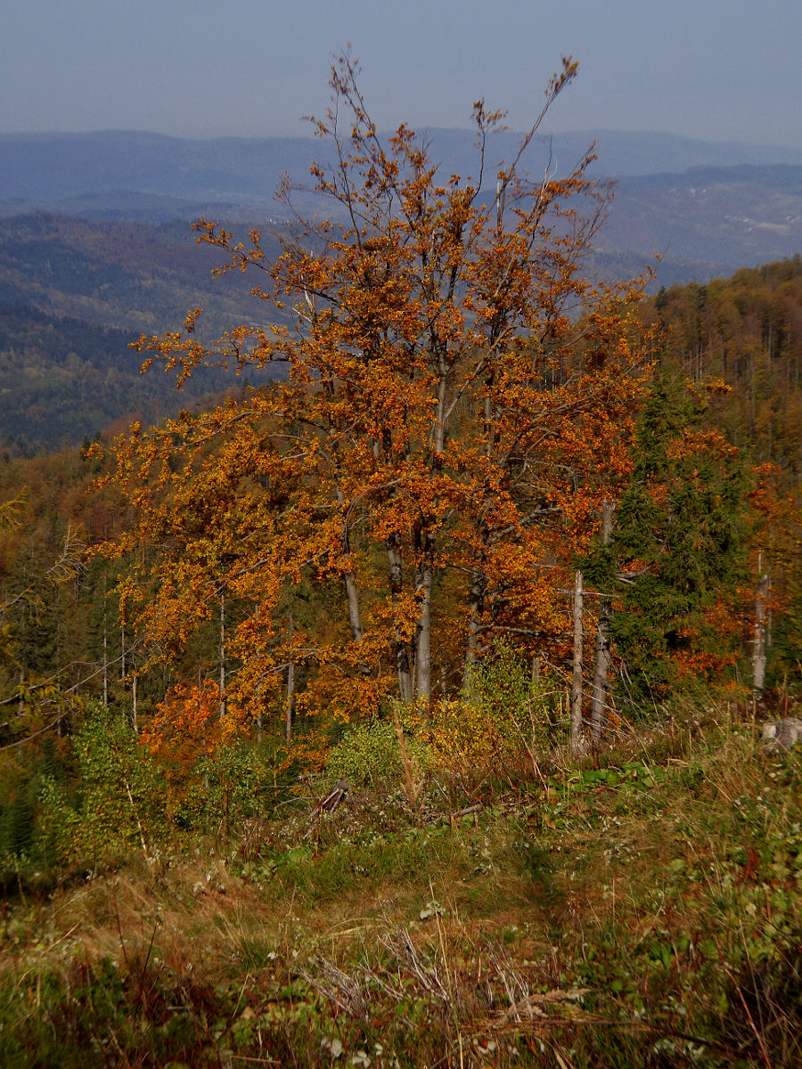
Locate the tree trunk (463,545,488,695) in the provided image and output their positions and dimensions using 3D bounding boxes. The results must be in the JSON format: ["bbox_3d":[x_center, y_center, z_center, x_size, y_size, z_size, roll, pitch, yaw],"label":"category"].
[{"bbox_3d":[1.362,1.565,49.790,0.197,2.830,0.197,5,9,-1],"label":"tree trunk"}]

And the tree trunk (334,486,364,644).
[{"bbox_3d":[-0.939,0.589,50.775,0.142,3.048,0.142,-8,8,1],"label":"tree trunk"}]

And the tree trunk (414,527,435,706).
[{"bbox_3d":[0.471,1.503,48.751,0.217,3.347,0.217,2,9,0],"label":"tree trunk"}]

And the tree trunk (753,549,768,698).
[{"bbox_3d":[6.611,1.670,49.799,0.180,2.705,0.180,1,9,0],"label":"tree trunk"}]

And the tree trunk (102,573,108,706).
[{"bbox_3d":[-9.960,3.554,91.656,0.084,4.615,0.084,1,9,0],"label":"tree trunk"}]

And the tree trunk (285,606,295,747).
[{"bbox_3d":[-2.927,3.698,71.720,0.118,3.764,0.118,2,9,0],"label":"tree trunk"}]

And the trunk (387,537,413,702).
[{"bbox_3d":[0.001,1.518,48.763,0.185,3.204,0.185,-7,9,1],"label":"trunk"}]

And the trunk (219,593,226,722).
[{"bbox_3d":[-5.359,3.717,81.703,0.108,3.982,0.108,0,9,0],"label":"trunk"}]

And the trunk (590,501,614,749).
[{"bbox_3d":[3.090,1.380,41.713,0.193,3.853,0.193,2,9,0],"label":"trunk"}]

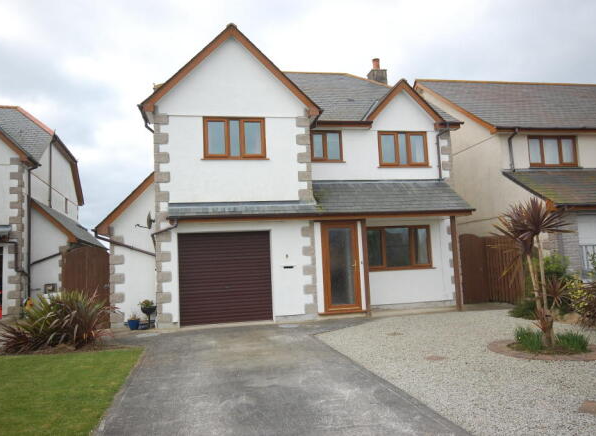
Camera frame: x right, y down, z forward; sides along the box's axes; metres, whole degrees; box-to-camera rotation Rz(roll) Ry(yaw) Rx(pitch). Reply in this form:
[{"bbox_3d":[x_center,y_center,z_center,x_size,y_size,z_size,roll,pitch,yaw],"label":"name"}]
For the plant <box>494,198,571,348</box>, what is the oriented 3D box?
[{"bbox_3d":[3.426,0.816,6.720,1.130,2.120,1.130,-6,-7,27],"label":"plant"}]

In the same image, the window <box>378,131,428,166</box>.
[{"bbox_3d":[2.969,-1.937,12.767,1.455,0.969,0.100,-1,-6,-11],"label":"window"}]

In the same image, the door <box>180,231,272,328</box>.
[{"bbox_3d":[-1.658,1.393,10.547,2.118,2.106,0.100,-1,-6,-11],"label":"door"}]

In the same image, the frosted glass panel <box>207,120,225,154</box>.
[{"bbox_3d":[-1.937,-1.901,10.823,0.422,0.813,0.040,-1,-6,-11],"label":"frosted glass panel"}]

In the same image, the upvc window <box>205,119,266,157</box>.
[{"bbox_3d":[-1.501,-1.919,10.909,1.478,1.011,0.100,-1,-6,-11],"label":"upvc window"}]

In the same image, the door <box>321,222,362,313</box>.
[{"bbox_3d":[1.068,1.182,11.111,0.936,2.170,0.100,-1,-6,-11],"label":"door"}]

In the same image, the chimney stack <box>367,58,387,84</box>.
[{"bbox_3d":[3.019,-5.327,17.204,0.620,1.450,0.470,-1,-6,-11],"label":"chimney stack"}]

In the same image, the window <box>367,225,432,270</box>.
[{"bbox_3d":[2.734,0.817,12.404,1.937,1.176,0.100,-1,-6,-11],"label":"window"}]

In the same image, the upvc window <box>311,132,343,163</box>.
[{"bbox_3d":[0.779,-1.957,12.352,0.895,0.848,0.100,-1,-6,-11],"label":"upvc window"}]

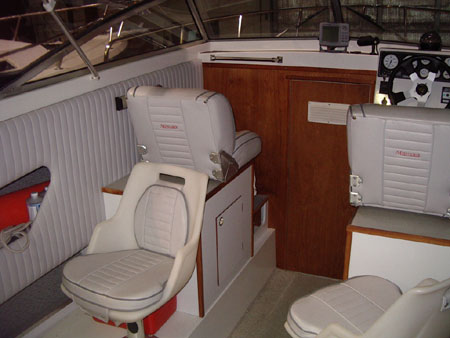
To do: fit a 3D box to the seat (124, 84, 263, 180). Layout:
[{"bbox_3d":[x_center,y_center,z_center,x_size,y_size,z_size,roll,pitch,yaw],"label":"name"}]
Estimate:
[{"bbox_3d":[-0.143,-0.240,2.712,0.479,0.460,0.658,7,20,23],"label":"seat"}]

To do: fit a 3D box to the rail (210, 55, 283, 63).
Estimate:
[{"bbox_3d":[0.137,-0.696,3.139,0.480,0.036,0.048,7,20,23],"label":"rail"}]

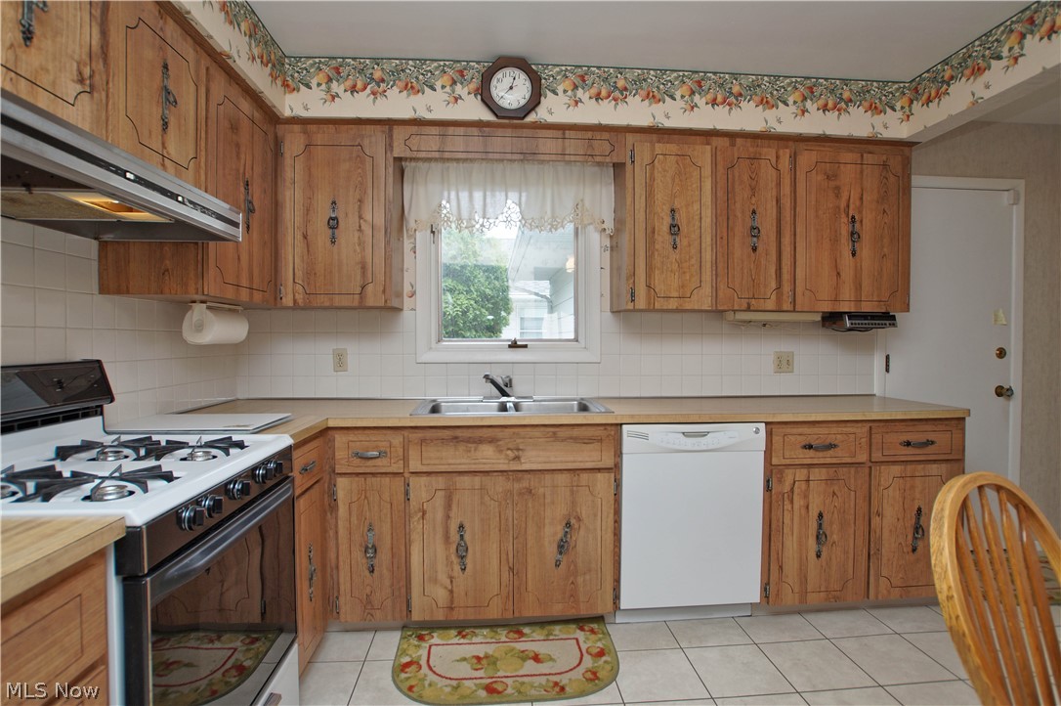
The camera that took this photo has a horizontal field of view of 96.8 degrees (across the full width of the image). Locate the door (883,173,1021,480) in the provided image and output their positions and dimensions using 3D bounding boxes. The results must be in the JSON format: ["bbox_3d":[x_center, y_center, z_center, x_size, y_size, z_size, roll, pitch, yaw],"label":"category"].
[{"bbox_3d":[2.392,0.082,2.694,0.830,2.085,0.055,0,1,-5],"label":"door"}]

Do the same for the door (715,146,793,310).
[{"bbox_3d":[1.025,-0.564,2.157,0.356,0.741,0.025,0,1,-4],"label":"door"}]

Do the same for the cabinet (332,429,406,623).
[{"bbox_3d":[-0.656,0.689,2.141,0.283,0.818,0.598,0,1,-5],"label":"cabinet"}]

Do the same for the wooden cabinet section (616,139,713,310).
[{"bbox_3d":[0.622,-0.575,2.272,0.404,0.760,0.309,0,1,-4],"label":"wooden cabinet section"}]

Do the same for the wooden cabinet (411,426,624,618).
[{"bbox_3d":[-0.090,0.688,2.186,0.856,0.818,0.598,0,1,-5],"label":"wooden cabinet"}]

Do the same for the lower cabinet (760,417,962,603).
[{"bbox_3d":[1.418,0.687,2.307,0.895,0.818,0.598,0,1,-5],"label":"lower cabinet"}]

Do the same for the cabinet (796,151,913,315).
[{"bbox_3d":[1.566,-0.588,2.299,0.577,0.766,0.022,0,1,-5],"label":"cabinet"}]

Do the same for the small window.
[{"bbox_3d":[-0.104,-0.455,2.483,1.030,1.026,0.100,0,1,-5],"label":"small window"}]

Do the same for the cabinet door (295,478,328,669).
[{"bbox_3d":[-0.781,0.764,1.667,0.021,0.602,0.275,0,1,-5],"label":"cabinet door"}]

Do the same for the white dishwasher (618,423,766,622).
[{"bbox_3d":[0.650,0.707,2.241,0.608,0.849,0.598,0,1,-5],"label":"white dishwasher"}]

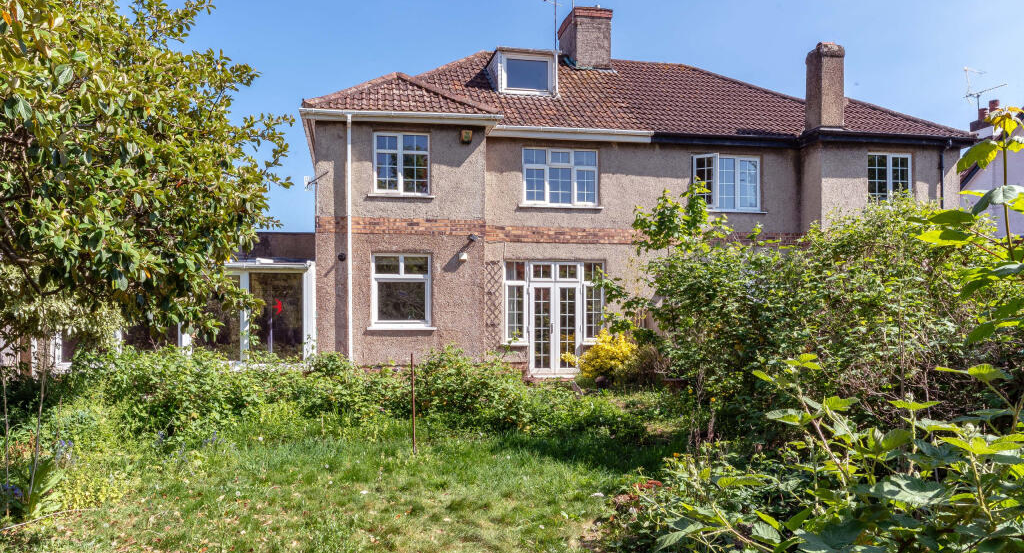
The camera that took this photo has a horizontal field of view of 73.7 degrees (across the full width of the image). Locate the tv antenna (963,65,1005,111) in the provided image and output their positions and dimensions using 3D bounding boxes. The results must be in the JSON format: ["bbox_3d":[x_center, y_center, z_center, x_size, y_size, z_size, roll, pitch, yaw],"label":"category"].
[{"bbox_3d":[14.050,-5.530,20.300,0.500,1.450,1.300,1,-1,-26],"label":"tv antenna"}]

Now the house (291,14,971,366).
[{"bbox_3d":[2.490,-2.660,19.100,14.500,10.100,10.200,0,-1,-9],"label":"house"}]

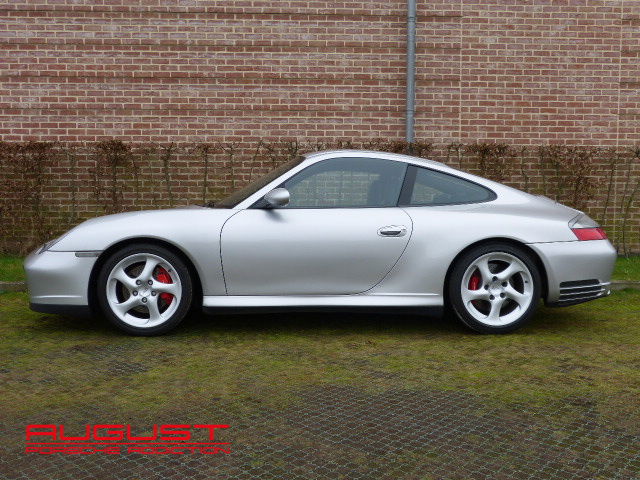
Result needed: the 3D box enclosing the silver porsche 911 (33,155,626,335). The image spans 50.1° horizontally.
[{"bbox_3d":[0.000,-0.045,5.413,4.435,1.290,1.840,0,3,-5],"label":"silver porsche 911"}]

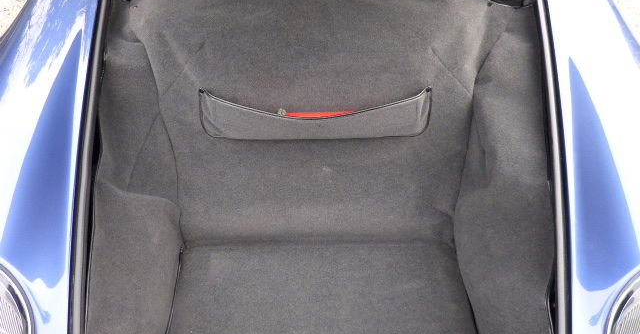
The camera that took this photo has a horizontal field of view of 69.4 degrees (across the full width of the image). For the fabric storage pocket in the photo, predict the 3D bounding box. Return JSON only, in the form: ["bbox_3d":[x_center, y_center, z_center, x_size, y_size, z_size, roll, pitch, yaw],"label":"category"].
[{"bbox_3d":[-0.009,-0.125,1.090,0.545,0.122,0.040,0,13,0],"label":"fabric storage pocket"}]

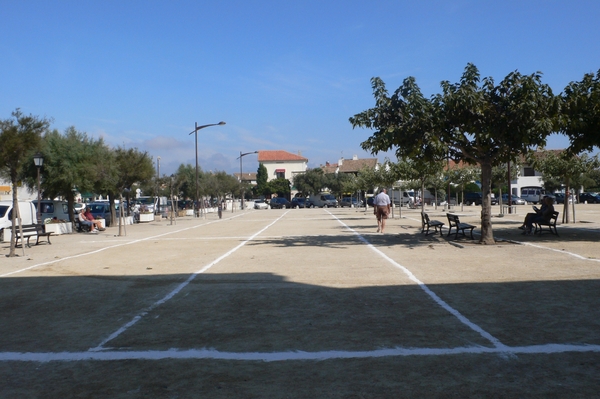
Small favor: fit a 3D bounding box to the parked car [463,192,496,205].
[{"bbox_3d":[24.428,-0.054,72.200,4.250,1.680,1.800,-1,0,35],"label":"parked car"}]

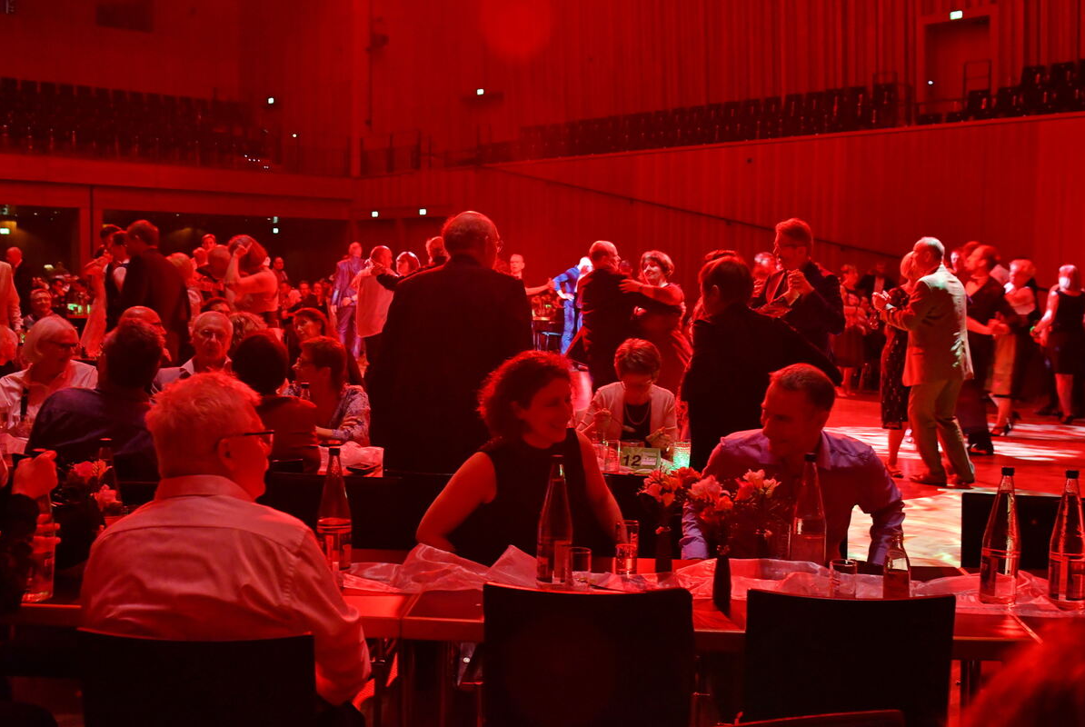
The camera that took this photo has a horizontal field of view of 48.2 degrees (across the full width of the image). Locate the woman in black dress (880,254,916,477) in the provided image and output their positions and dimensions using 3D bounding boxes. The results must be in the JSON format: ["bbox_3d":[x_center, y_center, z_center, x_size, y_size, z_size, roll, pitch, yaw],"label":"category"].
[{"bbox_3d":[2.701,0.012,9.150,0.420,1.670,0.480,3,5,30],"label":"woman in black dress"}]

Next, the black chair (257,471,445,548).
[{"bbox_3d":[-0.552,0.762,3.450,0.470,0.840,0.530,1,4,6],"label":"black chair"}]

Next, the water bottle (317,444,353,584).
[{"bbox_3d":[-0.507,0.351,2.950,0.084,0.298,0.084,1,4,4],"label":"water bottle"}]

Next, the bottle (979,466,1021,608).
[{"bbox_3d":[0.997,0.366,2.628,0.083,0.282,0.083,1,4,6],"label":"bottle"}]

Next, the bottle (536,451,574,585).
[{"bbox_3d":[0.031,0.366,2.830,0.084,0.298,0.084,1,4,4],"label":"bottle"}]

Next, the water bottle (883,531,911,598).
[{"bbox_3d":[0.784,0.451,2.680,0.058,0.166,0.058,1,4,4],"label":"water bottle"}]

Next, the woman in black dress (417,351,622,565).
[{"bbox_3d":[-0.056,0.594,3.310,0.560,1.255,0.700,0,4,-11],"label":"woman in black dress"}]

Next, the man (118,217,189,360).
[{"bbox_3d":[-2.394,0.006,7.500,0.500,1.800,0.380,-3,5,-41],"label":"man"}]

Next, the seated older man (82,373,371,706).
[{"bbox_3d":[-0.551,0.629,2.397,0.540,1.240,0.780,1,4,10],"label":"seated older man"}]

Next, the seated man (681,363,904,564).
[{"bbox_3d":[0.634,0.605,3.100,0.580,1.220,0.780,1,4,14],"label":"seated man"}]

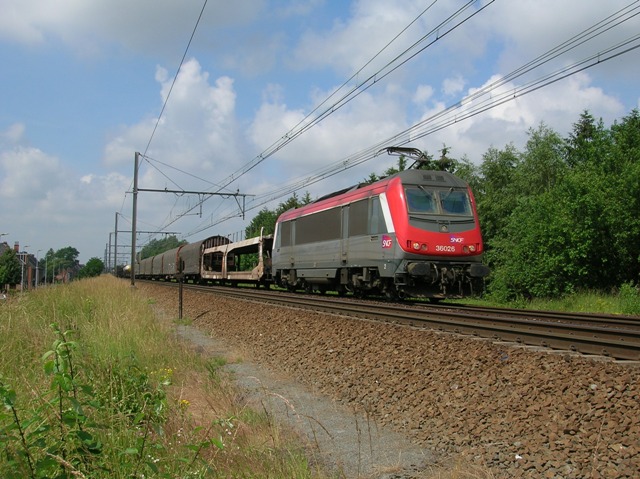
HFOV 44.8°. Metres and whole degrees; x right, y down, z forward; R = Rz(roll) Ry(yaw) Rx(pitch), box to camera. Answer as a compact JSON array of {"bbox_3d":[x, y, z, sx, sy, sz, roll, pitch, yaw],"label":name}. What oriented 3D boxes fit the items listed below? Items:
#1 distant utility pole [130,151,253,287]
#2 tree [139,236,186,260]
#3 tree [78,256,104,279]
[{"bbox_3d":[-9.597,-1.369,58.955,9.000,10.000,0.400,2,-3,-16],"label":"distant utility pole"},{"bbox_3d":[-38.672,4.654,189.727,11.300,10.794,10.500,2,-3,-16],"label":"tree"},{"bbox_3d":[-53.065,6.968,179.853,5.900,5.824,5.900,2,-3,-16],"label":"tree"}]

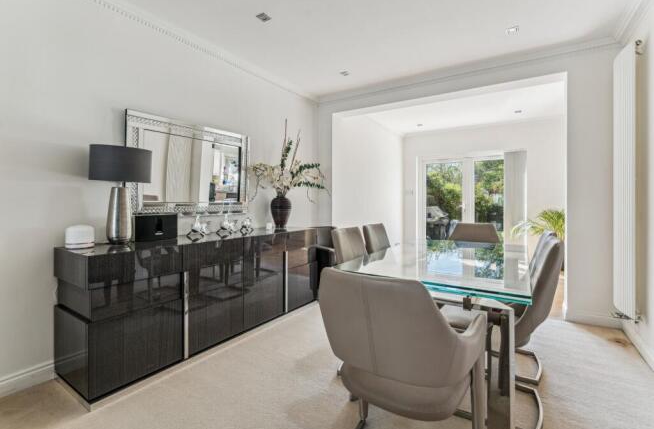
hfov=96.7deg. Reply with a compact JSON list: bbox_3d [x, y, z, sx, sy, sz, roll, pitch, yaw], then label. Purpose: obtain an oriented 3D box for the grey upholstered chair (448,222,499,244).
[{"bbox_3d":[1.460,0.565,2.944,0.580,0.900,0.600,1,2,33],"label":"grey upholstered chair"}]

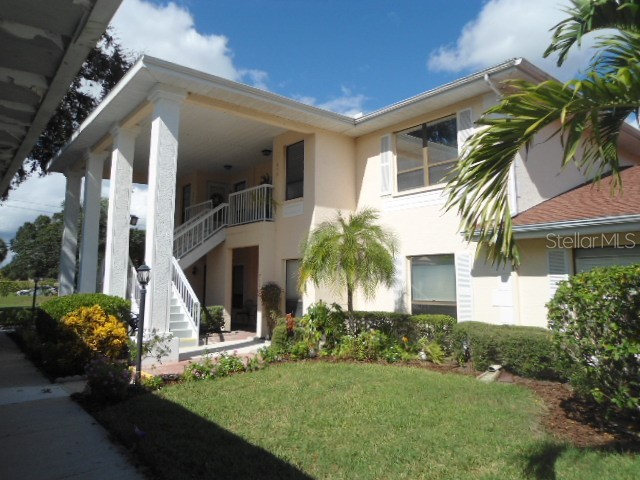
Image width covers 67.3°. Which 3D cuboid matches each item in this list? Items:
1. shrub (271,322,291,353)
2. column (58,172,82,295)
[{"bbox_3d":[-0.895,2.137,10.907,0.500,0.720,0.500,1,-5,0],"label":"shrub"},{"bbox_3d":[-8.886,0.129,17.138,0.460,5.300,0.460,5,-7,-38],"label":"column"}]

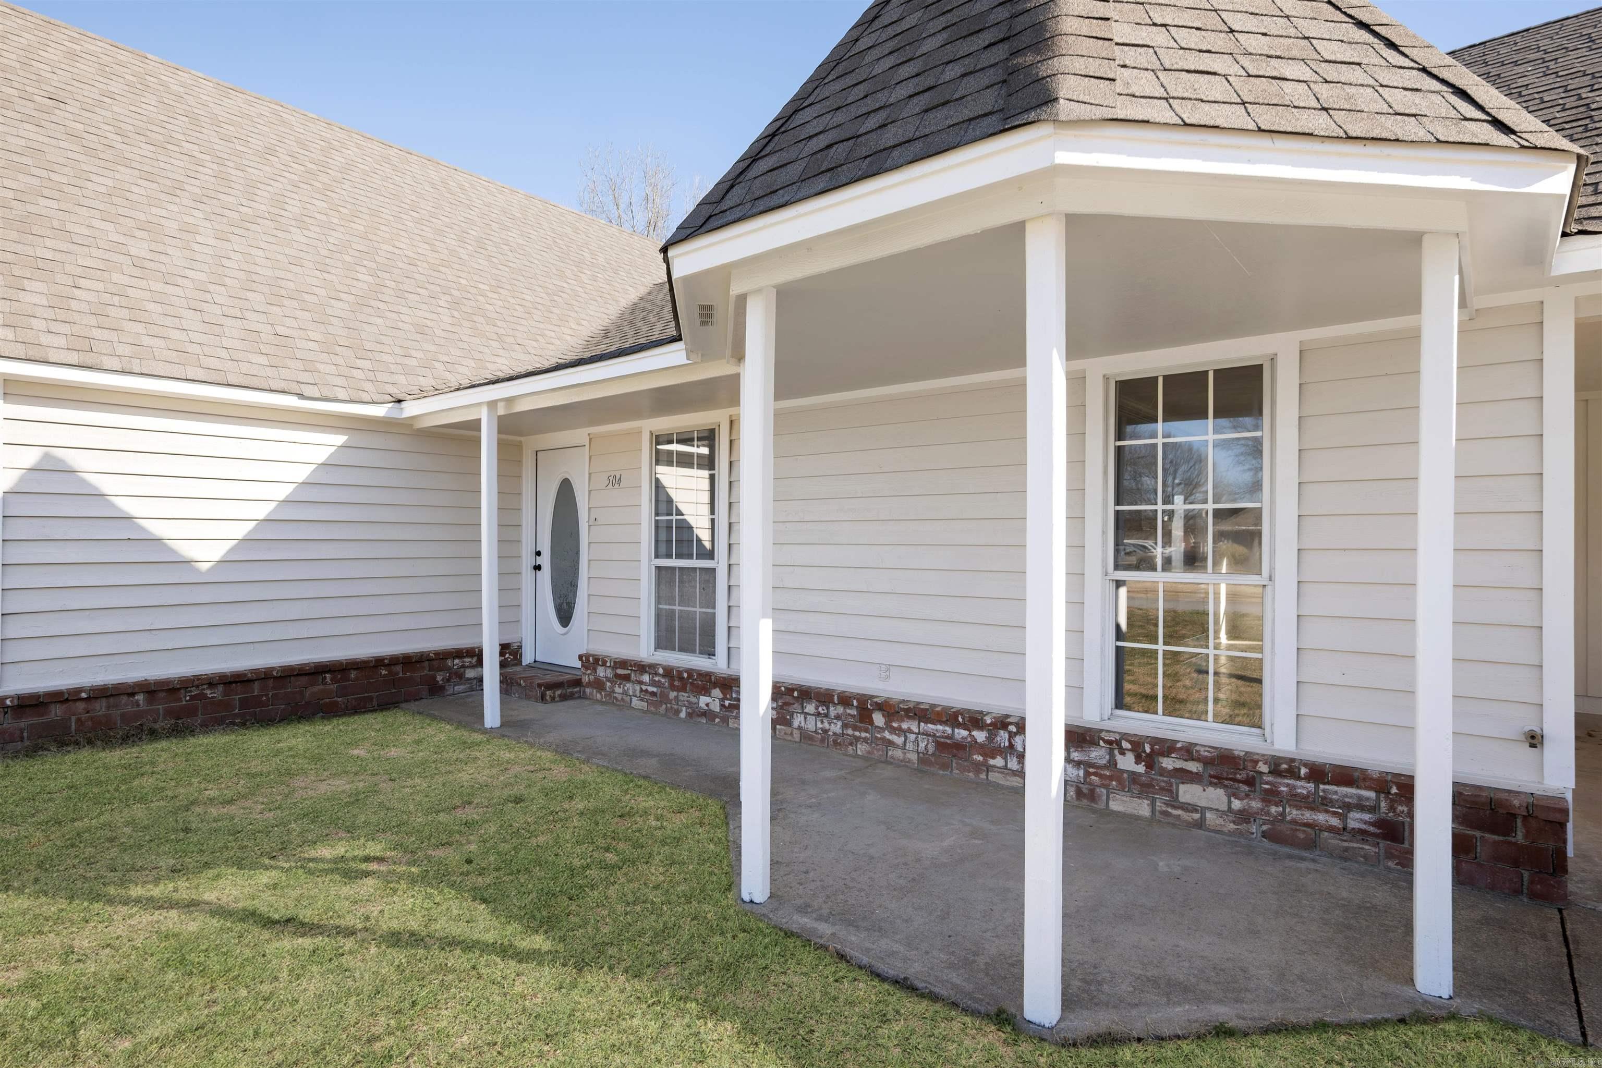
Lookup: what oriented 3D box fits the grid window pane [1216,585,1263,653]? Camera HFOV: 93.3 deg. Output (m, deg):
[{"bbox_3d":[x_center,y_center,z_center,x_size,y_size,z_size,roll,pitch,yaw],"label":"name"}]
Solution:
[{"bbox_3d":[2.141,0.414,3.711,0.215,0.340,0.030,0,0,38],"label":"grid window pane"}]

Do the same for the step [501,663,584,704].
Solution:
[{"bbox_3d":[-2.484,1.406,7.074,0.940,0.180,0.450,0,0,37],"label":"step"}]

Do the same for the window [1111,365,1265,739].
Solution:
[{"bbox_3d":[1.934,0.062,3.822,0.734,1.778,0.080,0,0,37],"label":"window"}]

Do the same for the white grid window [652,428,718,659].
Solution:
[{"bbox_3d":[-0.931,0.070,6.076,0.750,1.790,0.060,0,0,38],"label":"white grid window"}]

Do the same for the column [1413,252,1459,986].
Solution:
[{"bbox_3d":[2.015,0.255,2.409,0.090,2.385,0.090,0,0,38],"label":"column"}]

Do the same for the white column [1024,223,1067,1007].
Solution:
[{"bbox_3d":[0.752,0.263,2.332,0.090,2.430,0.090,0,0,37],"label":"white column"}]

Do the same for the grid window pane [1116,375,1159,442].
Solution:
[{"bbox_3d":[1.797,-0.664,4.050,0.218,0.345,0.025,0,0,37],"label":"grid window pane"}]

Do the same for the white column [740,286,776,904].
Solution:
[{"bbox_3d":[-0.162,0.248,2.998,0.090,2.385,0.090,0,0,38],"label":"white column"}]

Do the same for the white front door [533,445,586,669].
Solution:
[{"bbox_3d":[-2.223,0.222,7.163,0.914,2.040,0.050,0,0,38],"label":"white front door"}]

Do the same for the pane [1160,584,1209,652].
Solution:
[{"bbox_3d":[1.982,0.419,3.902,0.226,0.347,0.025,0,0,37],"label":"pane"}]

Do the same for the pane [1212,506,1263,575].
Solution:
[{"bbox_3d":[2.137,0.030,3.712,0.215,0.325,0.030,0,0,38],"label":"pane"}]

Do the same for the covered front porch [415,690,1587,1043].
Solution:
[{"bbox_3d":[-0.499,1.547,4.412,7.350,0.130,2.180,0,0,37],"label":"covered front porch"}]

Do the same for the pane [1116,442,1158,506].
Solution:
[{"bbox_3d":[1.794,-0.315,4.048,0.219,0.337,0.025,0,0,37],"label":"pane"}]

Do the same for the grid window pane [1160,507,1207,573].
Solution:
[{"bbox_3d":[1.980,0.034,3.907,0.222,0.338,0.025,0,0,37],"label":"grid window pane"}]

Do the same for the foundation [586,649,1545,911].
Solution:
[{"bbox_3d":[0.547,1.229,4.855,6.201,0.423,0.150,0,0,38],"label":"foundation"}]

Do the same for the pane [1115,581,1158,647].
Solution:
[{"bbox_3d":[1.794,0.421,4.041,0.217,0.345,0.025,0,0,37],"label":"pane"}]

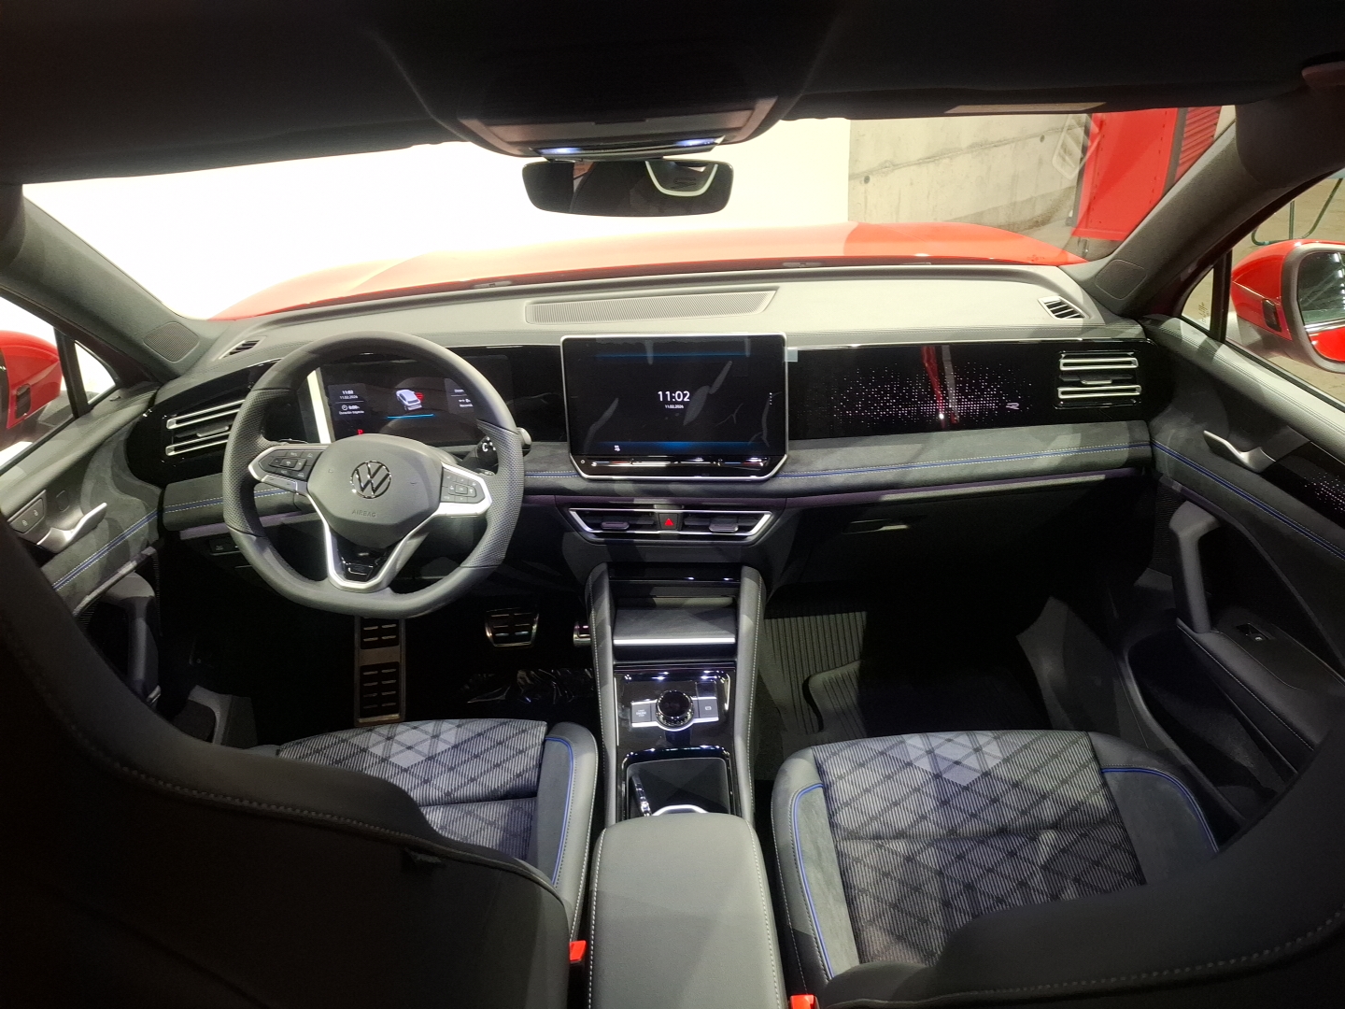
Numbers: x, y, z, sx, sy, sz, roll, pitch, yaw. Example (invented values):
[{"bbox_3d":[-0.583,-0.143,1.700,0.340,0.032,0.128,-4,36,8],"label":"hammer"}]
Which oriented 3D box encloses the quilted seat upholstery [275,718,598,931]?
[{"bbox_3d":[-0.335,0.453,1.030,0.500,0.170,0.490,-4,28,0],"label":"quilted seat upholstery"}]

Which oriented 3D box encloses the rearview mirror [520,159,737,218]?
[{"bbox_3d":[-0.049,-0.368,1.036,0.243,0.067,0.040,4,23,11],"label":"rearview mirror"}]

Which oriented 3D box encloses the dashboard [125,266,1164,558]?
[{"bbox_3d":[-0.032,-0.182,1.476,1.460,0.320,0.480,-4,23,0],"label":"dashboard"}]

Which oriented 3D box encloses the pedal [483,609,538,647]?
[{"bbox_3d":[-0.294,0.227,1.640,0.098,0.073,0.035,-4,-12,0],"label":"pedal"}]

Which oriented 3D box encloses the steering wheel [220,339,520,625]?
[{"bbox_3d":[-0.366,-0.035,1.127,0.372,0.358,0.090,5,0,-2],"label":"steering wheel"}]

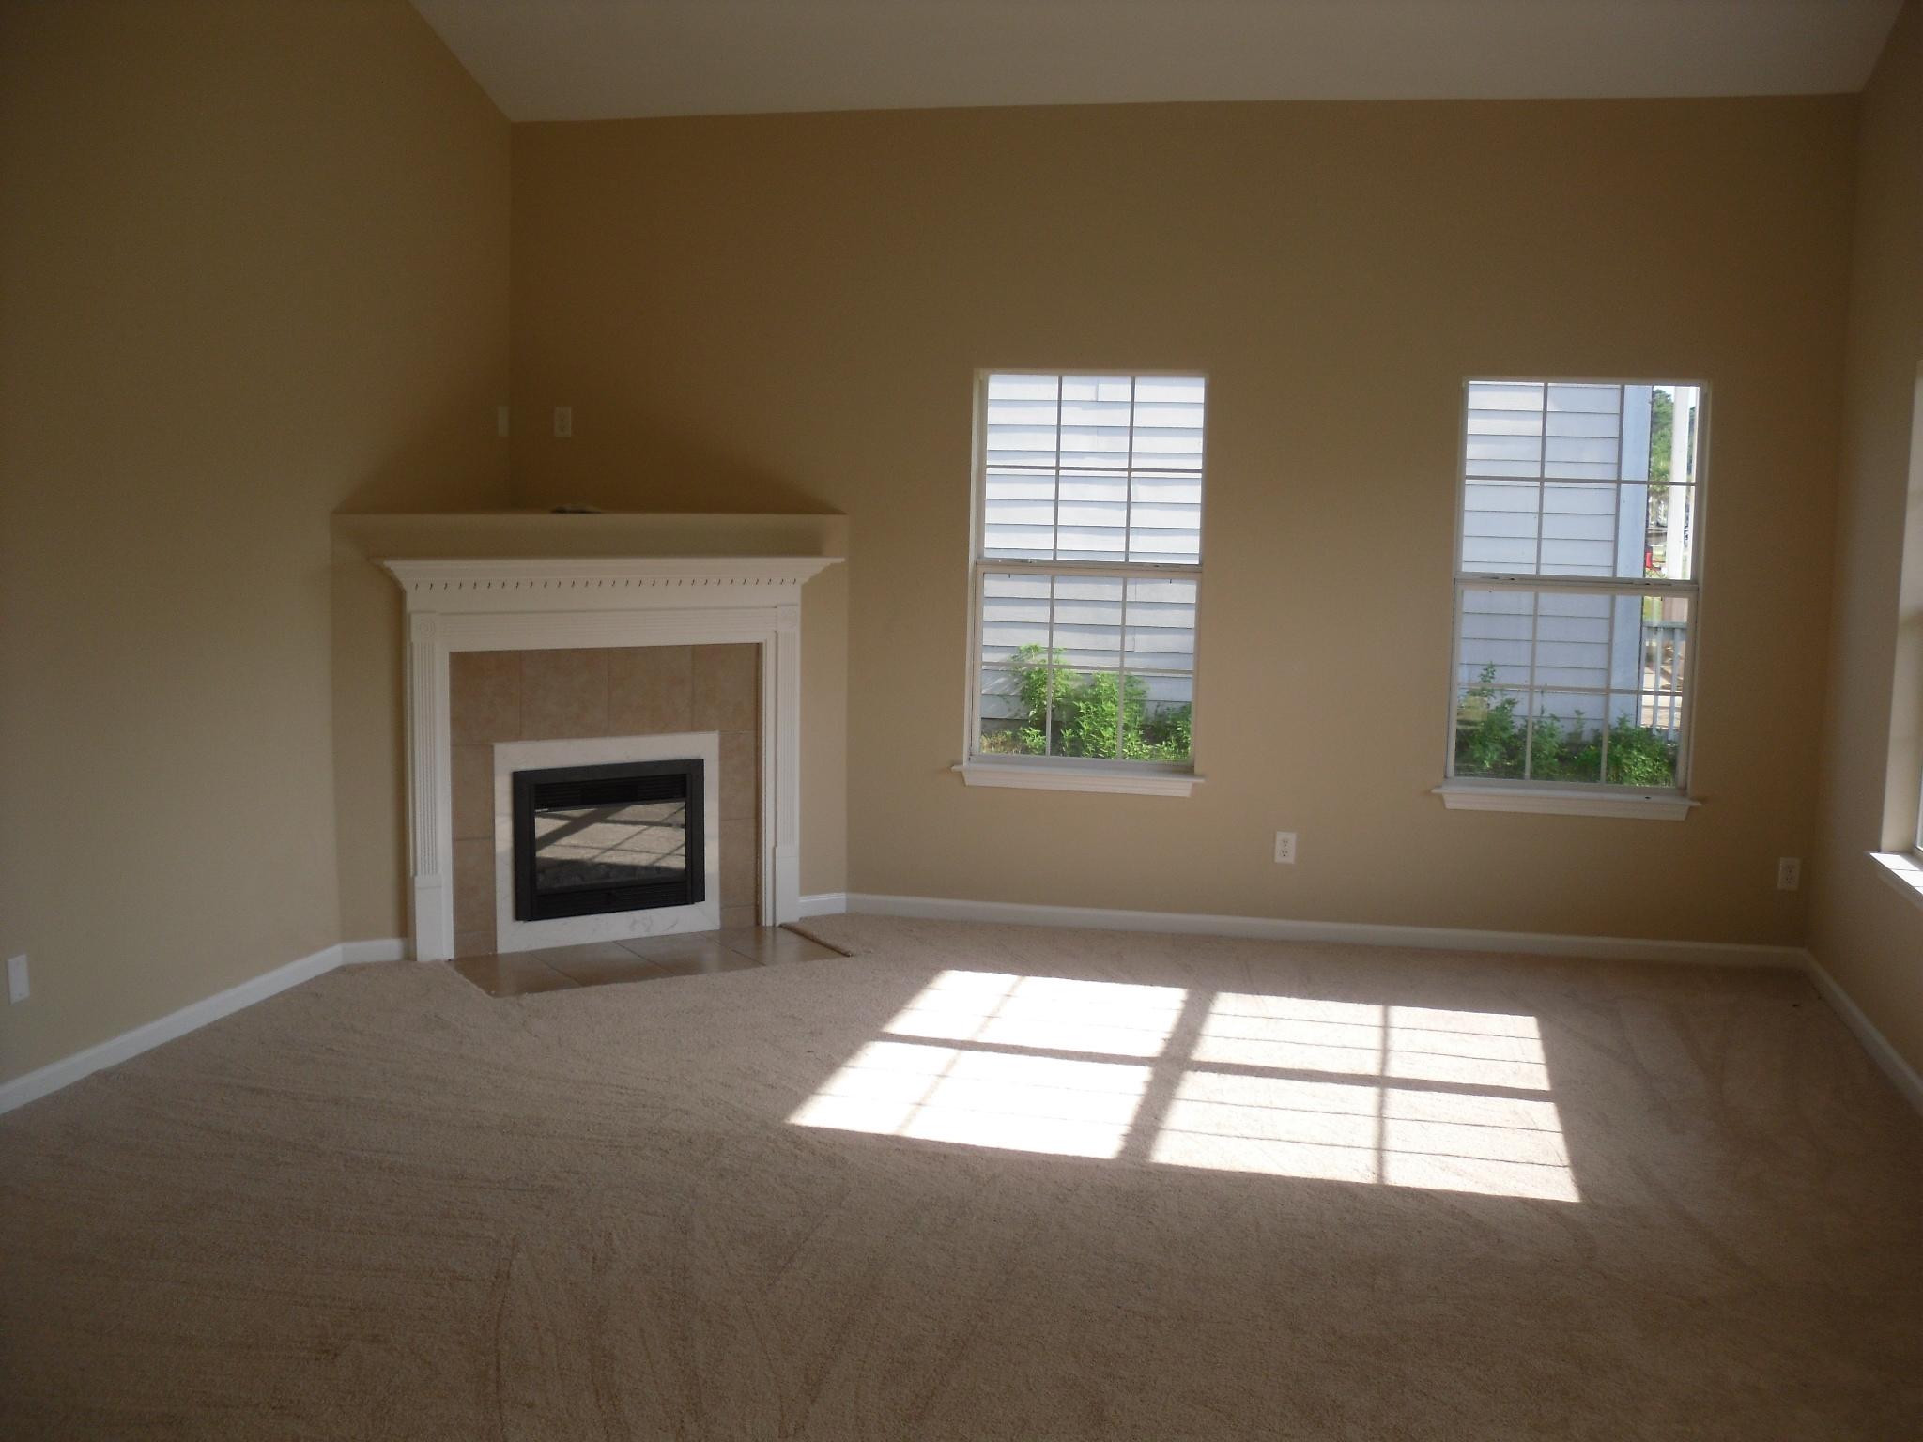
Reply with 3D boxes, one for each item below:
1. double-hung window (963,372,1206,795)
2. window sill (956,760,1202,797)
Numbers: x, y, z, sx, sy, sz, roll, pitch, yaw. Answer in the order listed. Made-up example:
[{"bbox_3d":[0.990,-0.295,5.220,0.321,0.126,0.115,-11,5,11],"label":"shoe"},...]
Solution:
[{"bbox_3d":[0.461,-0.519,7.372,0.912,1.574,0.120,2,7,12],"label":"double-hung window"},{"bbox_3d":[0.444,0.228,7.444,0.973,0.084,0.115,2,7,12],"label":"window sill"}]

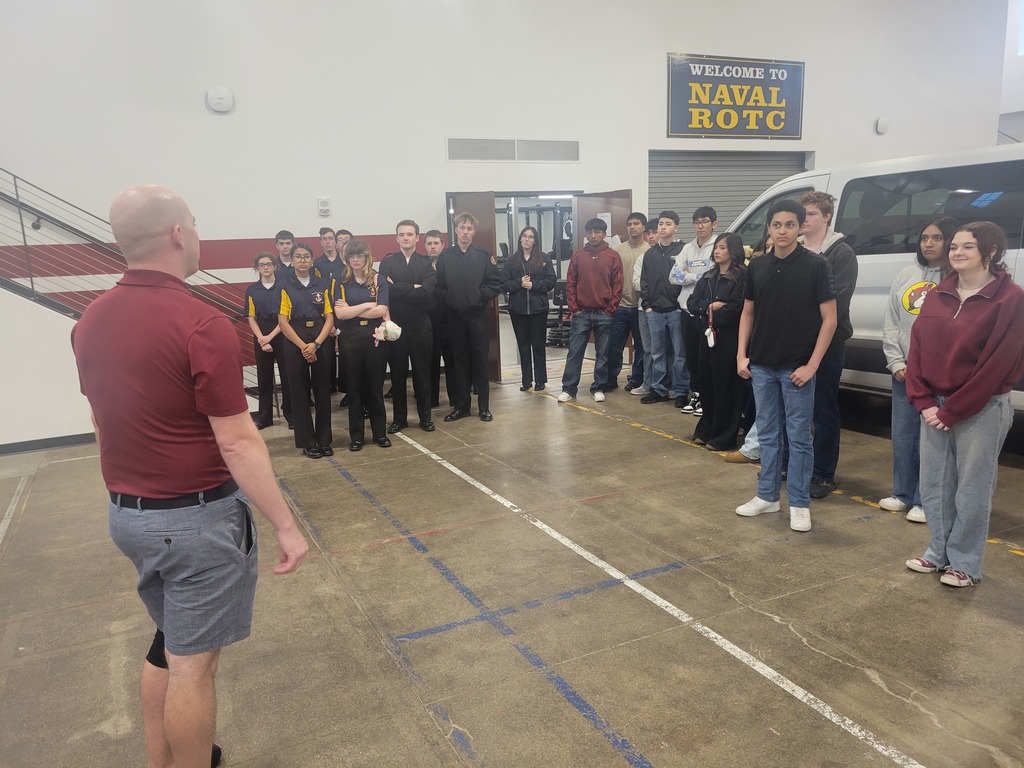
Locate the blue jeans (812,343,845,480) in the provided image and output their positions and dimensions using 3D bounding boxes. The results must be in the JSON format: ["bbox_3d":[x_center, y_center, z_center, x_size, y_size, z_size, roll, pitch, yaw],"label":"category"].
[{"bbox_3d":[1.794,0.128,4.688,0.340,0.930,0.410,-11,14,-41],"label":"blue jeans"}]

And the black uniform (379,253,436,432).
[{"bbox_3d":[-0.899,-0.385,6.606,0.530,1.500,0.340,-3,10,-4],"label":"black uniform"}]

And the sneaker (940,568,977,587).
[{"bbox_3d":[2.048,0.853,3.503,0.250,0.090,0.090,-6,11,-19],"label":"sneaker"}]

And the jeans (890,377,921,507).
[{"bbox_3d":[2.396,0.247,4.425,0.300,0.862,0.360,-11,13,-39],"label":"jeans"}]

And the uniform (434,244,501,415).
[{"bbox_3d":[-0.411,-0.510,7.209,0.560,1.550,0.360,0,11,11],"label":"uniform"}]

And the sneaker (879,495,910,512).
[{"bbox_3d":[2.166,0.650,4.326,0.250,0.105,0.100,-6,11,-21],"label":"sneaker"}]

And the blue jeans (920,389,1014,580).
[{"bbox_3d":[2.010,0.387,3.438,0.320,0.910,0.390,-6,11,-21],"label":"blue jeans"}]

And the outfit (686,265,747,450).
[{"bbox_3d":[1.513,-0.202,5.689,0.390,1.340,0.450,-12,14,-42],"label":"outfit"}]

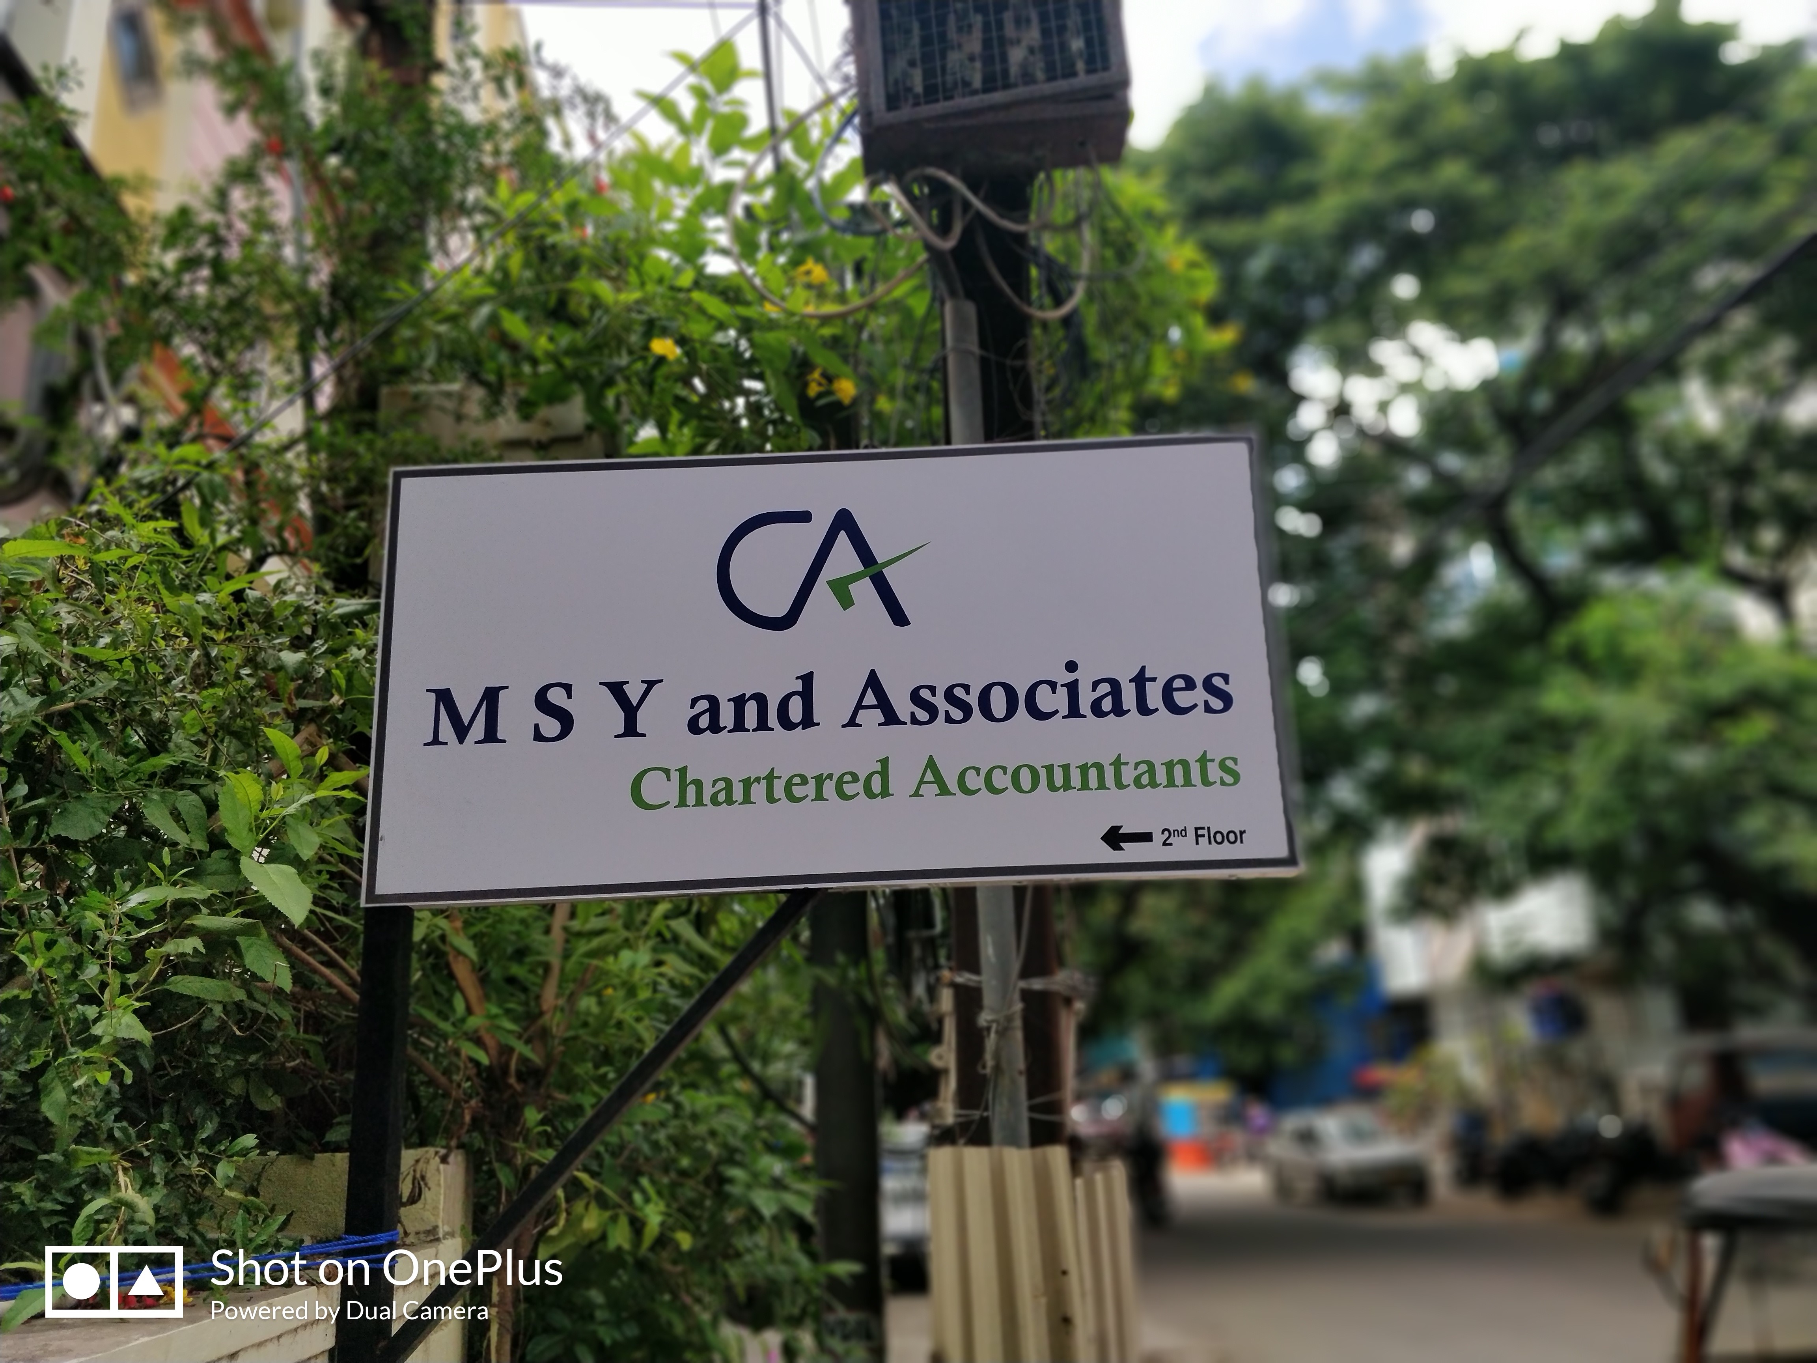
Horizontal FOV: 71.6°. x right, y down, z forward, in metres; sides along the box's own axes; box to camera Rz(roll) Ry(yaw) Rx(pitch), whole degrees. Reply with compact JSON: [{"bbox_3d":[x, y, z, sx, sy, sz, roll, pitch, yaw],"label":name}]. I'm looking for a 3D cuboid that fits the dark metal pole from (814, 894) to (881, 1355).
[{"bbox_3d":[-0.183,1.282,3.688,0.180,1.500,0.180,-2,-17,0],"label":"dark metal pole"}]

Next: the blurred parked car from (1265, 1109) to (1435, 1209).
[{"bbox_3d":[7.650,8.300,22.050,1.600,1.420,3.850,-1,-17,-4],"label":"blurred parked car"}]

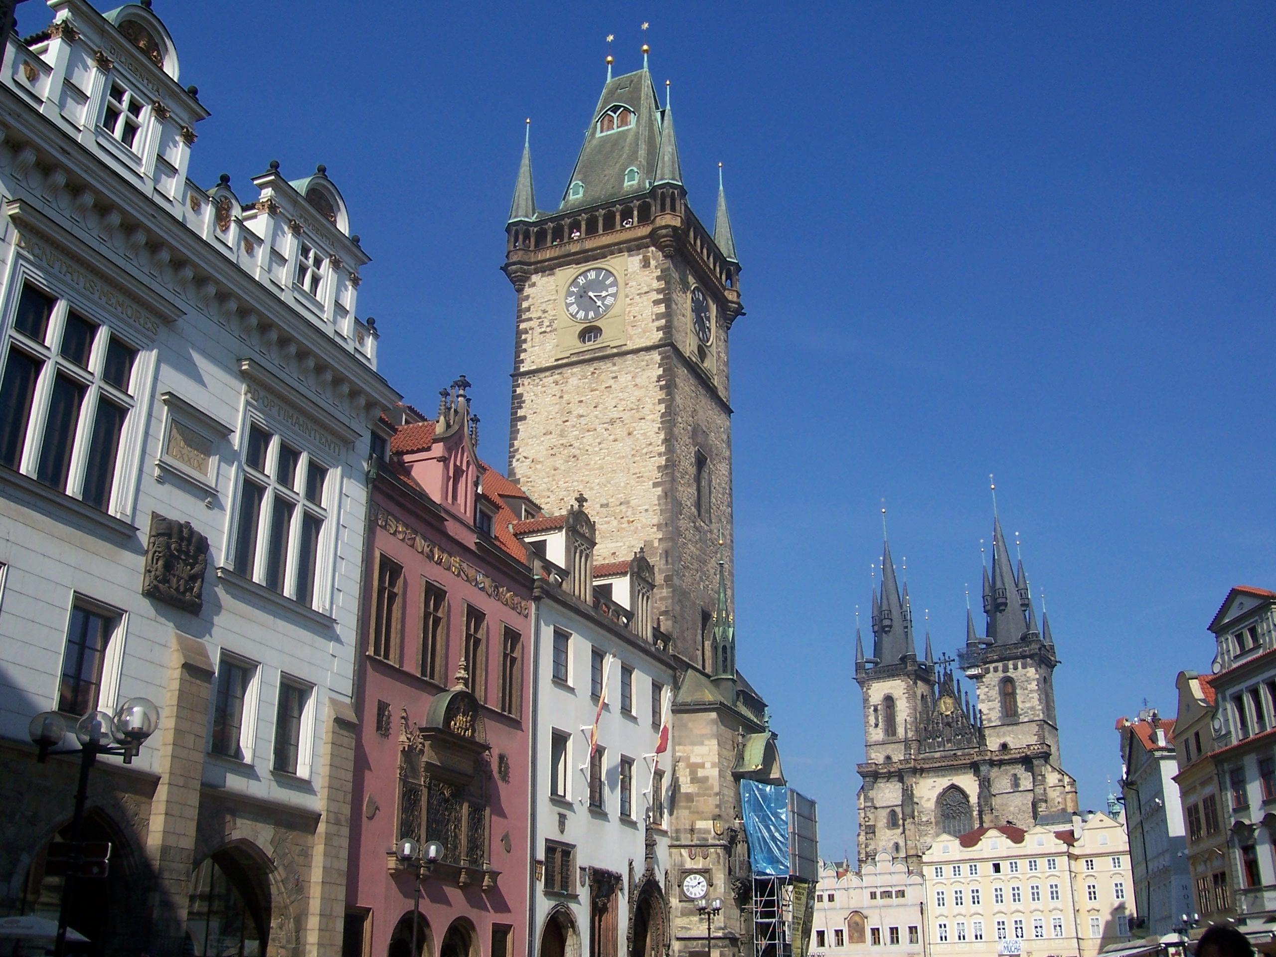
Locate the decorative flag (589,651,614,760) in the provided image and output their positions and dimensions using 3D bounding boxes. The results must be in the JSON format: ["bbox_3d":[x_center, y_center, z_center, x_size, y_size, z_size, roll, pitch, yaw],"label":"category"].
[{"bbox_3d":[-1.621,9.967,55.082,1.100,4.700,0.400,-8,-23,19],"label":"decorative flag"}]

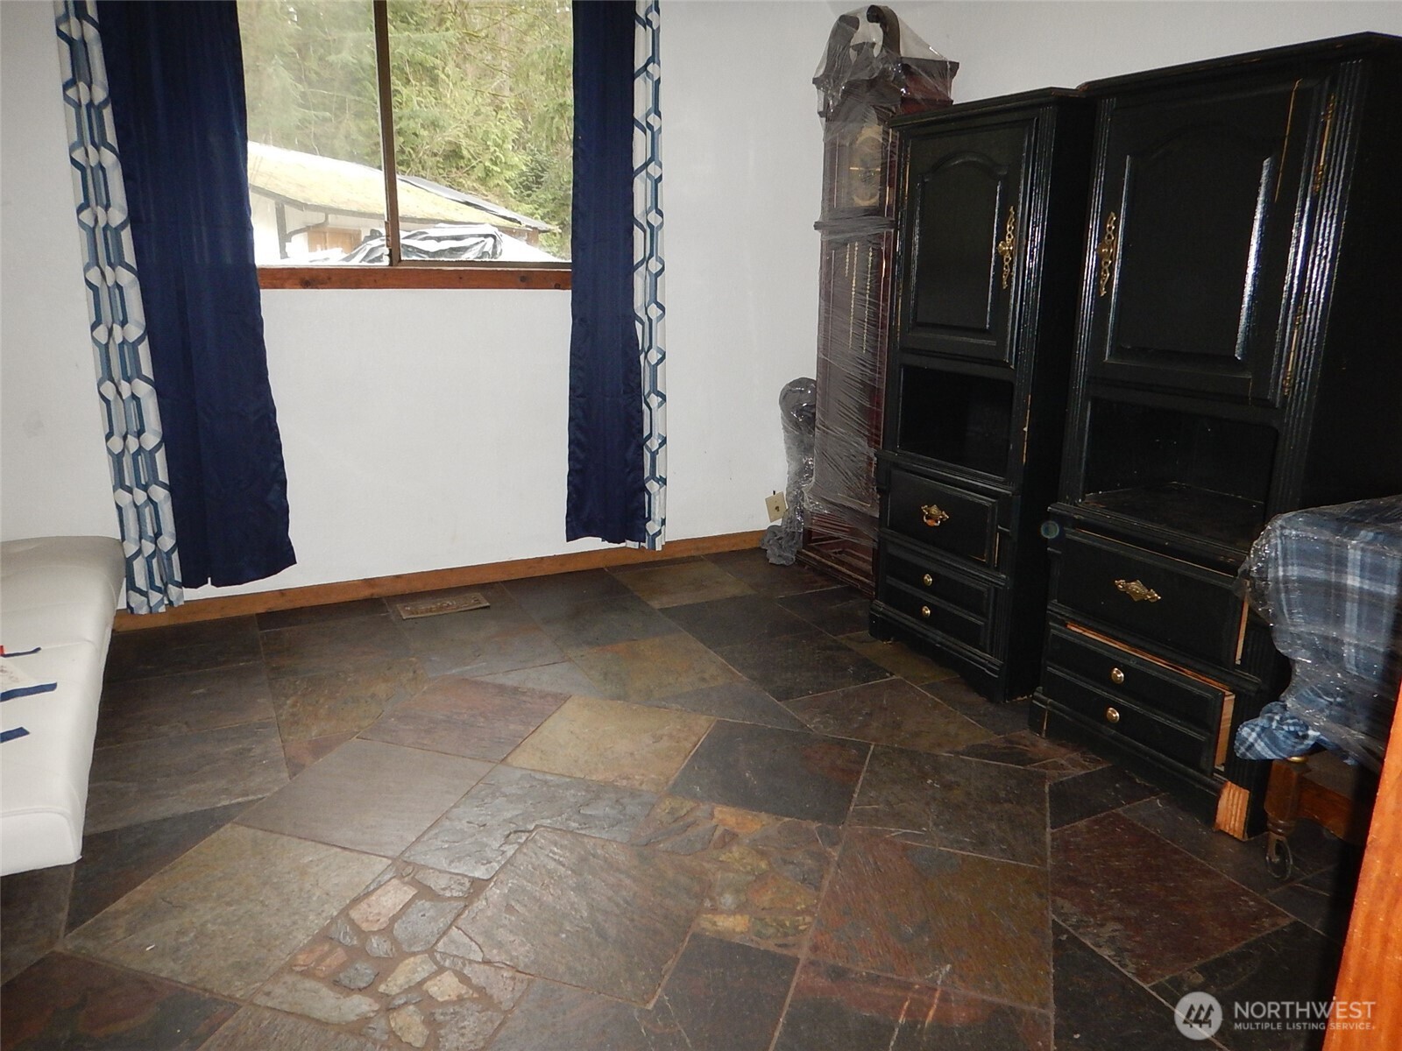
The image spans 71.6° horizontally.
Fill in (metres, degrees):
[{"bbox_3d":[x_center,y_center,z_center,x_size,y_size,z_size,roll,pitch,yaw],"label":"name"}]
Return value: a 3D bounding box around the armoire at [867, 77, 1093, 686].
[{"bbox_3d":[0.909,-0.370,2.875,0.462,1.598,0.639,-6,16,-25],"label":"armoire"}]

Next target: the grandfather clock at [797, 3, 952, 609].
[{"bbox_3d":[0.643,-0.792,3.619,0.261,2.030,0.597,-6,16,-25],"label":"grandfather clock"}]

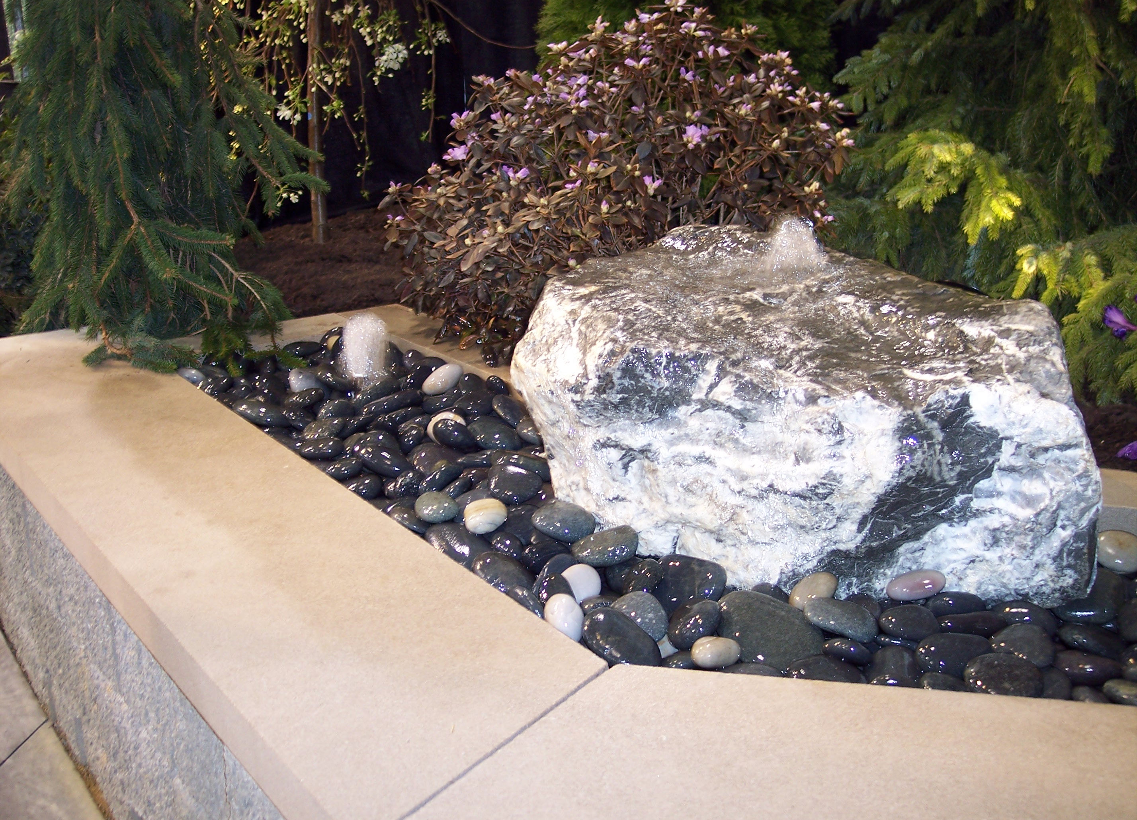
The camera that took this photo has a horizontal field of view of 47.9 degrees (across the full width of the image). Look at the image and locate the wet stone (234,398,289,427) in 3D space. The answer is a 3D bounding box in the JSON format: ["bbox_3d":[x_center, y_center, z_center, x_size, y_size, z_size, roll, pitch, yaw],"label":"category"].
[{"bbox_3d":[-0.677,0.009,2.830,0.131,0.047,0.083,19,13,4],"label":"wet stone"}]

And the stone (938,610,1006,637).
[{"bbox_3d":[0.497,0.263,1.573,0.084,0.034,0.049,-1,6,16],"label":"stone"}]

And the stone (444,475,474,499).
[{"bbox_3d":[-0.183,0.128,2.115,0.061,0.024,0.040,-35,20,-9],"label":"stone"}]

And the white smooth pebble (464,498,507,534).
[{"bbox_3d":[-0.141,0.179,2.161,0.078,0.055,0.068,-17,27,-37],"label":"white smooth pebble"}]

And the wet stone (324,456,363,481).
[{"bbox_3d":[-0.409,0.105,2.325,0.073,0.035,0.053,-20,29,-29],"label":"wet stone"}]

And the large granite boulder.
[{"bbox_3d":[0.362,-0.022,2.034,0.830,0.430,0.540,5,18,18],"label":"large granite boulder"}]

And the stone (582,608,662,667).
[{"bbox_3d":[0.068,0.295,1.656,0.083,0.060,0.125,-16,39,-36],"label":"stone"}]

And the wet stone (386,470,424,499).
[{"bbox_3d":[-0.305,0.138,2.381,0.059,0.035,0.092,1,25,27],"label":"wet stone"}]

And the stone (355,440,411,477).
[{"bbox_3d":[-0.361,0.096,2.500,0.125,0.046,0.079,26,19,21],"label":"stone"}]

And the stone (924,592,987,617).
[{"bbox_3d":[0.562,0.283,1.863,0.093,0.037,0.059,6,19,-1],"label":"stone"}]

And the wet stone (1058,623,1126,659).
[{"bbox_3d":[0.717,0.317,1.754,0.094,0.040,0.058,18,25,11],"label":"wet stone"}]

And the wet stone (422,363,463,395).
[{"bbox_3d":[-0.256,-0.062,2.611,0.093,0.044,0.067,-35,29,-17],"label":"wet stone"}]

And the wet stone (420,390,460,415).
[{"bbox_3d":[-0.247,-0.016,2.479,0.085,0.042,0.055,-25,30,-17],"label":"wet stone"}]

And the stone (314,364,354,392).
[{"bbox_3d":[-0.534,-0.072,2.914,0.097,0.051,0.069,21,25,10],"label":"stone"}]

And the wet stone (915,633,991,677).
[{"bbox_3d":[0.505,0.323,1.681,0.102,0.051,0.081,-4,23,-9],"label":"wet stone"}]

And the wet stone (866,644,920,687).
[{"bbox_3d":[0.418,0.336,1.651,0.066,0.041,0.095,6,34,17],"label":"wet stone"}]

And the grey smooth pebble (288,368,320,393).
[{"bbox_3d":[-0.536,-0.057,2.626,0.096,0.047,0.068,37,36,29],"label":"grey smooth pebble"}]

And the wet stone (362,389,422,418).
[{"bbox_3d":[-0.372,-0.014,2.703,0.138,0.043,0.075,-21,11,-12],"label":"wet stone"}]

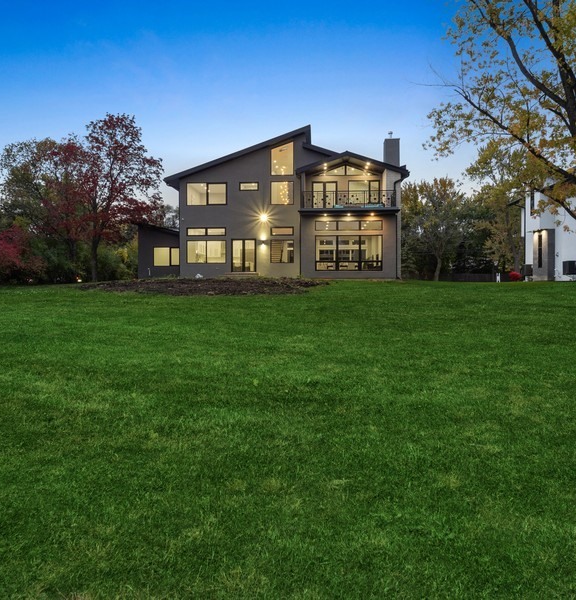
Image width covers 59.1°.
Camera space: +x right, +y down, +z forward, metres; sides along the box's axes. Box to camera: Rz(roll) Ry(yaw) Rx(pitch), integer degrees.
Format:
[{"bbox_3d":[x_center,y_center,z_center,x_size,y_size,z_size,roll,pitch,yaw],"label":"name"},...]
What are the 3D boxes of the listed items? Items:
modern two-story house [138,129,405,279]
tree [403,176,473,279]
[{"bbox_3d":[-1.324,-6.267,37.423,18.040,9.310,13.000,0,3,4],"label":"modern two-story house"},{"bbox_3d":[11.837,-5.559,40.252,5.540,8.030,5.800,0,3,0],"label":"tree"}]

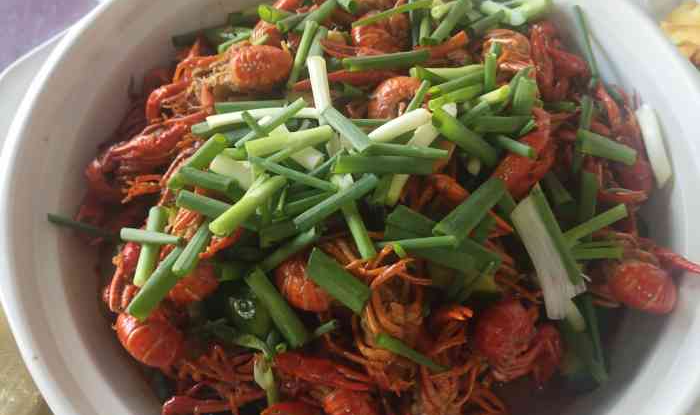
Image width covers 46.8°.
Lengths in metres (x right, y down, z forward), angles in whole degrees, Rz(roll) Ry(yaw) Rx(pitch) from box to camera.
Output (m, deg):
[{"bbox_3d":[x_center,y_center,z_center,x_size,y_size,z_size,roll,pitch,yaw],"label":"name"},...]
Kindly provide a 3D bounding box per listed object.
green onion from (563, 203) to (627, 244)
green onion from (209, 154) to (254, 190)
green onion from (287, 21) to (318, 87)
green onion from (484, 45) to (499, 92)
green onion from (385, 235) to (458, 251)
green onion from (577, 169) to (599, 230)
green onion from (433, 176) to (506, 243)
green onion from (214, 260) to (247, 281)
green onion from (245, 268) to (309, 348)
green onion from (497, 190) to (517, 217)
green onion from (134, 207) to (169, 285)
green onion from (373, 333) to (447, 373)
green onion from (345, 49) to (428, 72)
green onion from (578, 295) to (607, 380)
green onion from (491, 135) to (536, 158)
[{"bbox_3d":[0.112,0.007,0.370,0.041,0.004,0.005,-24,62,-26],"label":"green onion"},{"bbox_3d":[-0.054,-0.017,0.374,0.026,0.008,0.009,27,64,24],"label":"green onion"},{"bbox_3d":[-0.027,-0.084,0.441,0.006,0.006,0.046,12,62,7],"label":"green onion"},{"bbox_3d":[0.075,-0.073,0.428,0.006,0.006,0.029,3,62,2],"label":"green onion"},{"bbox_3d":[0.032,0.017,0.369,0.035,0.004,0.005,-4,64,1],"label":"green onion"},{"bbox_3d":[0.124,-0.005,0.420,0.007,0.005,0.037,7,62,5],"label":"green onion"},{"bbox_3d":[0.056,0.000,0.363,0.011,0.005,0.037,40,66,21],"label":"green onion"},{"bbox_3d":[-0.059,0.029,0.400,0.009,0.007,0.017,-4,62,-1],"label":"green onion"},{"bbox_3d":[-0.034,0.046,0.369,0.008,0.007,0.038,-33,76,-15],"label":"green onion"},{"bbox_3d":[0.074,-0.002,0.382,0.006,0.006,0.019,-23,76,-11],"label":"green onion"},{"bbox_3d":[-0.093,0.019,0.377,0.007,0.006,0.038,10,75,4],"label":"green onion"},{"bbox_3d":[0.027,0.065,0.356,0.034,0.004,0.004,26,66,2],"label":"green onion"},{"bbox_3d":[0.019,-0.074,0.410,0.043,0.005,0.006,-9,64,-5],"label":"green onion"},{"bbox_3d":[0.107,0.057,0.355,0.006,0.004,0.040,-16,95,-8],"label":"green onion"},{"bbox_3d":[0.075,-0.030,0.377,0.024,0.004,0.004,26,63,8],"label":"green onion"}]

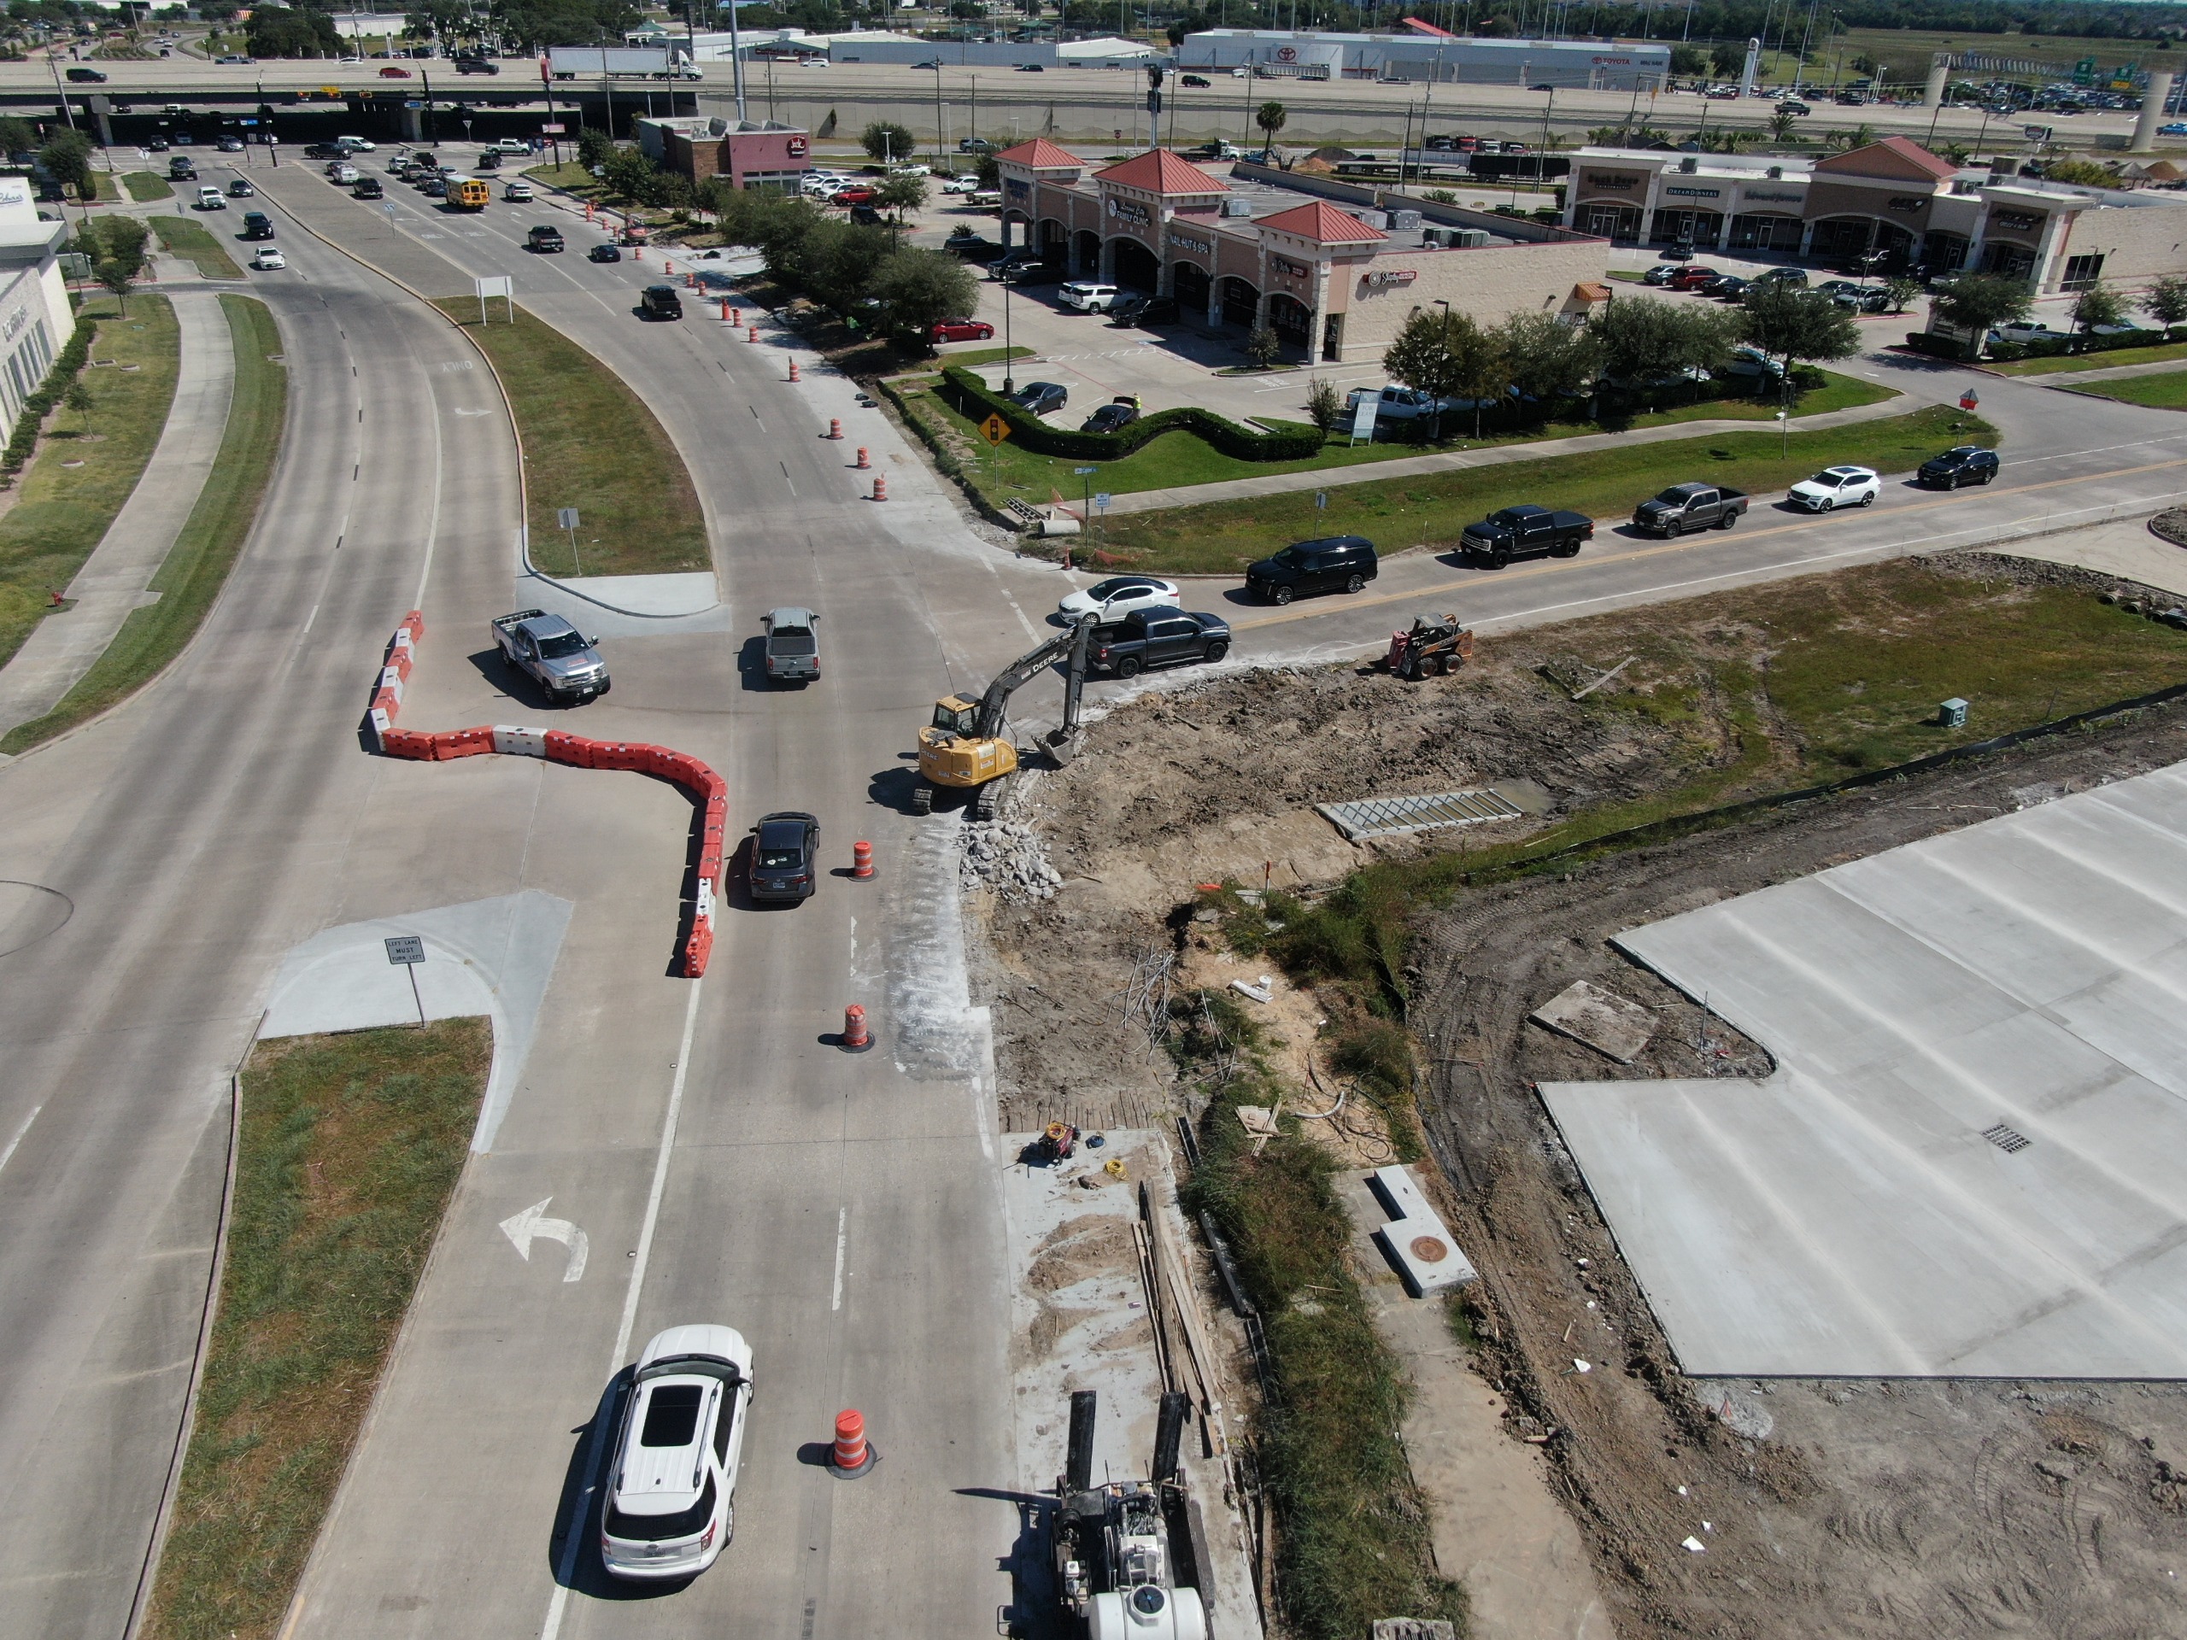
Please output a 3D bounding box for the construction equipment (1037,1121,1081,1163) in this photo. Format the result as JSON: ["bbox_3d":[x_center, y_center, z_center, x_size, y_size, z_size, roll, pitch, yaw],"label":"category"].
[{"bbox_3d":[-0.754,7.501,35.511,0.740,0.660,0.780,8,31,14],"label":"construction equipment"}]

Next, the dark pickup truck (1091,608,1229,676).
[{"bbox_3d":[2.559,-7.134,59.492,5.820,1.950,2.070,-13,32,-22],"label":"dark pickup truck"}]

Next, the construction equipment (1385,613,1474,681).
[{"bbox_3d":[12.732,-6.674,58.021,3.200,2.000,1.800,-12,32,-22],"label":"construction equipment"}]

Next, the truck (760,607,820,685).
[{"bbox_3d":[-11.825,-7.080,59.522,2.050,1.920,5.950,-5,30,-9],"label":"truck"}]

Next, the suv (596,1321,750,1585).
[{"bbox_3d":[-7.203,10.705,26.636,2.000,1.780,4.970,-1,29,-5],"label":"suv"}]

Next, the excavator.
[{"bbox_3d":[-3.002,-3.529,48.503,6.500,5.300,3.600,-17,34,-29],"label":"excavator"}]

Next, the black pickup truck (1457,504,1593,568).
[{"bbox_3d":[20.196,-13.274,70.491,6.350,2.080,2.120,-13,33,-22],"label":"black pickup truck"}]

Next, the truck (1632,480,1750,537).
[{"bbox_3d":[29.216,-15.233,74.121,5.880,1.970,2.070,-13,33,-22],"label":"truck"}]

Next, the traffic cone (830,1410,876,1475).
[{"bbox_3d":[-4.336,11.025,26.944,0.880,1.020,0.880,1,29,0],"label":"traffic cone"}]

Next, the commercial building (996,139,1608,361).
[{"bbox_3d":[14.346,-50.061,126.039,25.600,11.000,53.200,-13,32,-23],"label":"commercial building"}]

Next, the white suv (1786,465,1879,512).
[{"bbox_3d":[37.833,-16.922,77.377,4.800,1.680,1.950,-13,32,-22],"label":"white suv"}]

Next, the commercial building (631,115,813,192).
[{"bbox_3d":[-42.622,-76.501,175.396,13.300,6.800,21.000,-16,34,-26],"label":"commercial building"}]

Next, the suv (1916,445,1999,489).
[{"bbox_3d":[46.350,-18.841,81.159,4.630,1.700,1.860,-13,32,-24],"label":"suv"}]

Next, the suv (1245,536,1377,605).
[{"bbox_3d":[9.365,-10.696,64.666,5.750,1.930,2.060,-13,32,-24],"label":"suv"}]

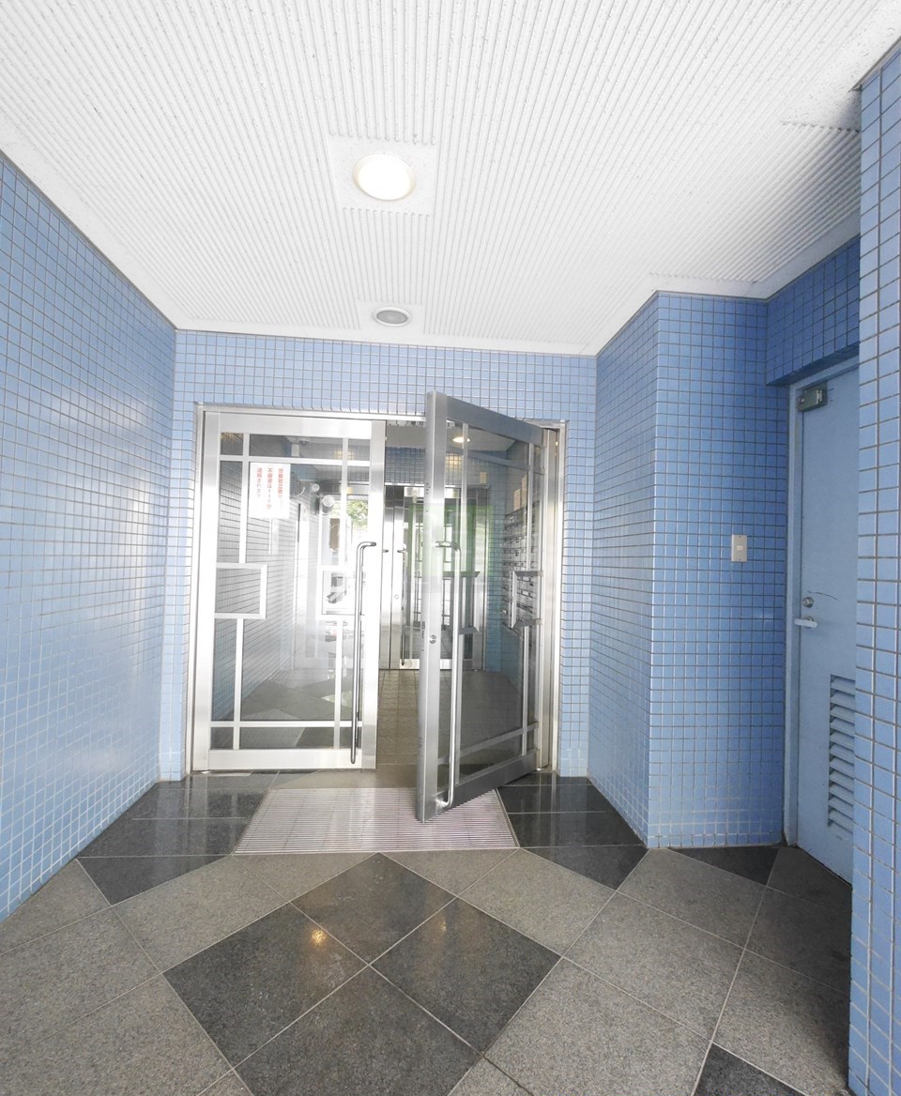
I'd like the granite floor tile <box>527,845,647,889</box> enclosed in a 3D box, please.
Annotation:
[{"bbox_3d":[0.577,1.244,1.882,0.560,0.020,0.280,2,-2,-5],"label":"granite floor tile"}]

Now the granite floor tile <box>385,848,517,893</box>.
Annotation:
[{"bbox_3d":[0.012,1.226,1.827,0.560,0.020,0.280,2,-2,-5],"label":"granite floor tile"}]

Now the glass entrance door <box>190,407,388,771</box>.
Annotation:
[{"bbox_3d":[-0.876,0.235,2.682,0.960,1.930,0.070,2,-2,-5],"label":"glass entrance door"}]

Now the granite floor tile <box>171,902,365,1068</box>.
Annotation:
[{"bbox_3d":[-0.513,1.194,1.363,0.400,0.020,0.400,0,-3,40],"label":"granite floor tile"}]

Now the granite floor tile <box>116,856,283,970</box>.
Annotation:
[{"bbox_3d":[-0.822,1.194,1.616,0.400,0.020,0.400,0,-3,40],"label":"granite floor tile"}]

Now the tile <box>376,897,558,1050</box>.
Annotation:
[{"bbox_3d":[0.050,1.212,1.412,0.400,0.020,0.400,0,-3,40],"label":"tile"}]

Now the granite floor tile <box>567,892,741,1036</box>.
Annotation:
[{"bbox_3d":[0.616,1.230,1.463,0.400,0.020,0.400,0,-3,40],"label":"granite floor tile"}]

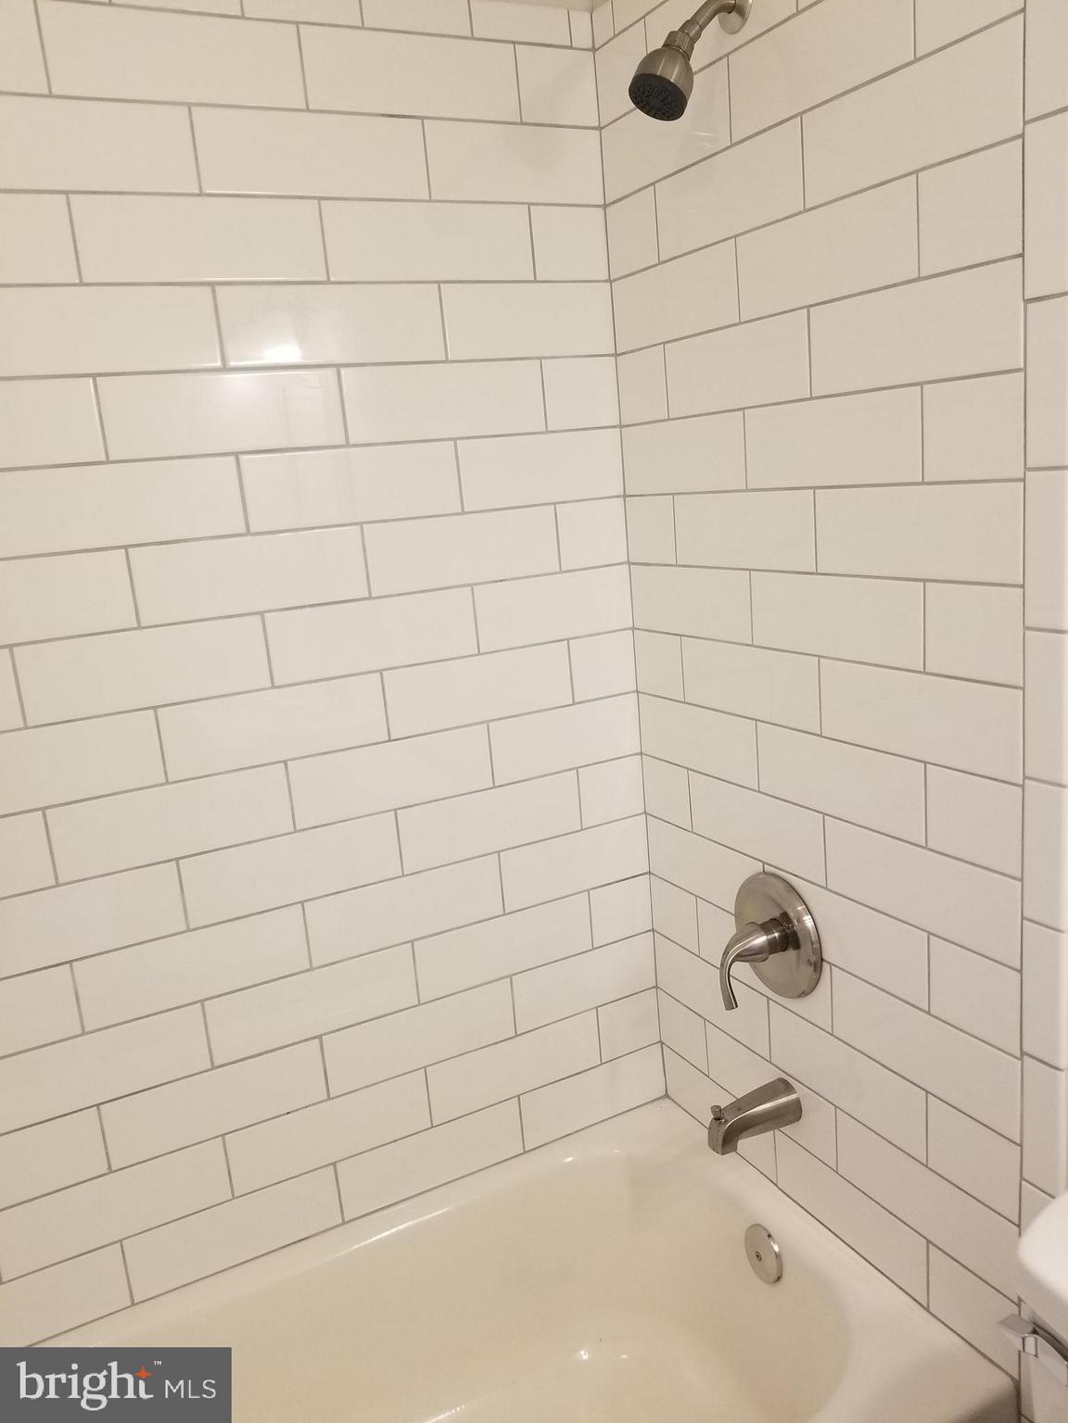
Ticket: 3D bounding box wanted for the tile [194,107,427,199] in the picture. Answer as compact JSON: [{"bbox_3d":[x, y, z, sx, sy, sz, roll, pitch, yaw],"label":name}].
[{"bbox_3d":[-0.280,-0.716,1.381,0.306,0.101,0.009,-11,14,-25],"label":"tile"}]

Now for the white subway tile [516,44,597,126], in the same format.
[{"bbox_3d":[0.033,-0.880,1.509,0.123,0.101,0.009,-11,14,-26],"label":"white subway tile"}]

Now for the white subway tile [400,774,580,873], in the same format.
[{"bbox_3d":[-0.064,0.167,1.640,0.302,0.101,0.009,-11,14,-26],"label":"white subway tile"}]

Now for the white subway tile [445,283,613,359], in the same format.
[{"bbox_3d":[-0.004,-0.569,1.558,0.274,0.102,0.010,-11,14,-25],"label":"white subway tile"}]

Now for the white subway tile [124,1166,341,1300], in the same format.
[{"bbox_3d":[-0.430,0.752,1.550,0.302,0.101,0.009,-11,14,-26],"label":"white subway tile"}]

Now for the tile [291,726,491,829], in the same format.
[{"bbox_3d":[-0.208,0.093,1.560,0.306,0.101,0.009,-11,14,-25],"label":"tile"}]

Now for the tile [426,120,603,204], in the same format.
[{"bbox_3d":[-0.024,-0.773,1.512,0.275,0.102,0.010,-11,14,-25],"label":"tile"}]

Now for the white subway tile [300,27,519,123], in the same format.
[{"bbox_3d":[-0.159,-0.849,1.434,0.304,0.102,0.009,-11,13,-25],"label":"white subway tile"}]

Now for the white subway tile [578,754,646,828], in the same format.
[{"bbox_3d":[0.128,0.129,1.739,0.124,0.101,0.009,-11,13,-25],"label":"white subway tile"}]

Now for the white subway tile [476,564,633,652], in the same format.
[{"bbox_3d":[0.033,-0.161,1.647,0.276,0.102,0.009,-11,13,-25],"label":"white subway tile"}]

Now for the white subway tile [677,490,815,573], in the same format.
[{"bbox_3d":[0.280,-0.244,1.445,0.009,0.102,0.304,-11,13,-26],"label":"white subway tile"}]

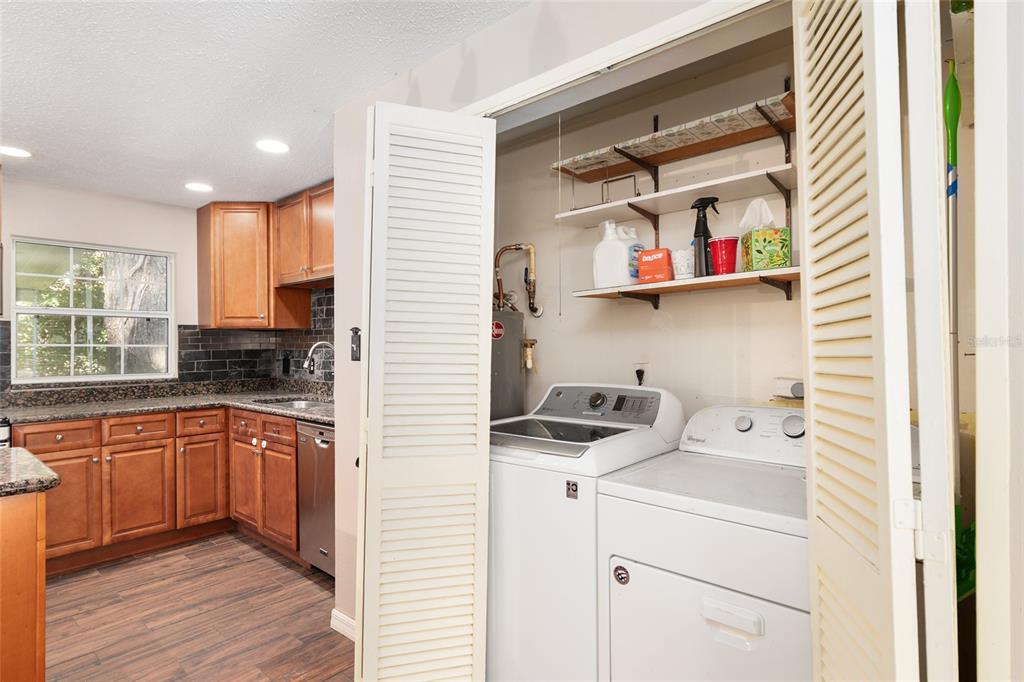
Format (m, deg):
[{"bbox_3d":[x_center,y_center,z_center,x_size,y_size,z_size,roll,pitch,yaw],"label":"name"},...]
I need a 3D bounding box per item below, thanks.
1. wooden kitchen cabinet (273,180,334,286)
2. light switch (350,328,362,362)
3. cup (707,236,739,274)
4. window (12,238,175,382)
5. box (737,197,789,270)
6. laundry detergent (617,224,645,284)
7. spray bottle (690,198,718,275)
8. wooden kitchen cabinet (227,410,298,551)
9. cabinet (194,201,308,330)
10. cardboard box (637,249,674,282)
[{"bbox_3d":[-1.260,-0.697,3.503,0.950,0.612,0.325,-1,-2,41],"label":"wooden kitchen cabinet"},{"bbox_3d":[-0.658,0.013,2.160,0.055,0.145,0.030,-1,-2,41],"label":"light switch"},{"bbox_3d":[0.690,-0.269,1.668,0.094,0.118,0.094,-1,-2,41],"label":"cup"},{"bbox_3d":[-2.802,-0.186,3.484,0.080,0.924,0.870,-1,-2,41],"label":"window"},{"bbox_3d":[0.799,-0.328,1.624,0.110,0.228,0.110,-1,-1,9],"label":"box"},{"bbox_3d":[0.467,-0.317,1.973,0.128,0.243,0.090,-1,-1,30],"label":"laundry detergent"},{"bbox_3d":[0.645,-0.345,1.719,0.098,0.272,0.062,-1,-1,28],"label":"spray bottle"},{"bbox_3d":[-1.327,0.822,3.345,0.940,0.792,0.608,-1,-2,41],"label":"wooden kitchen cabinet"},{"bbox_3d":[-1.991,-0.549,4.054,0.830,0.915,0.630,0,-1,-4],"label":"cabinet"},{"bbox_3d":[0.519,-0.261,1.841,0.104,0.121,0.070,-1,-1,30],"label":"cardboard box"}]

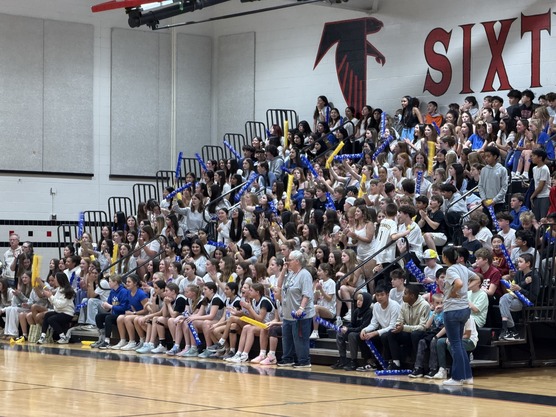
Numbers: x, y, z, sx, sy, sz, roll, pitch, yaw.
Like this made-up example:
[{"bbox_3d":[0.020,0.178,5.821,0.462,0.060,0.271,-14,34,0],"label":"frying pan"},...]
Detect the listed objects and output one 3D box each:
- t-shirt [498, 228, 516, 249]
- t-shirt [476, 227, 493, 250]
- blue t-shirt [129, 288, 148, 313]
[{"bbox_3d":[3.386,0.502,23.700,0.270,0.480,0.400,2,-2,-40],"label":"t-shirt"},{"bbox_3d":[3.093,0.508,24.000,0.290,0.480,0.400,1,-2,-28],"label":"t-shirt"},{"bbox_3d":[-2.293,1.520,26.400,0.280,0.460,0.410,2,-2,-40],"label":"blue t-shirt"}]

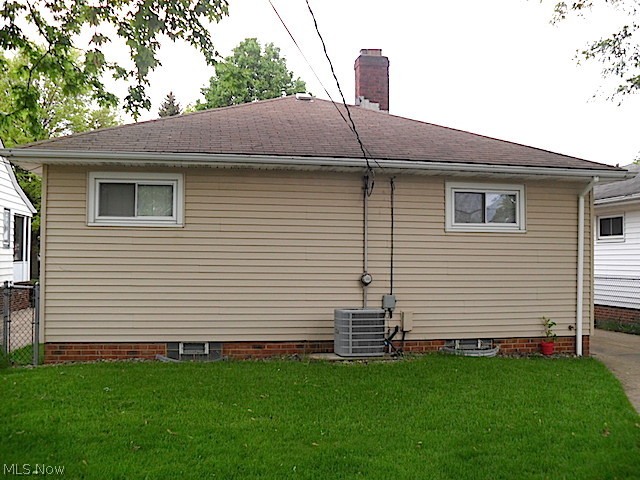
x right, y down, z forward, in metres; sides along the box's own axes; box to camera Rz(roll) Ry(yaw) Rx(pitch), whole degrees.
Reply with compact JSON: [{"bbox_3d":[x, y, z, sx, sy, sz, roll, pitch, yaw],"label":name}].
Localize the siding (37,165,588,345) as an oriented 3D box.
[{"bbox_3d":[0.252,0.249,9.644,8.284,2.427,0.176,1,-2,-10],"label":"siding"}]

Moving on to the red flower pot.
[{"bbox_3d":[3.510,1.677,9.967,0.208,0.191,0.208,1,-2,0],"label":"red flower pot"}]

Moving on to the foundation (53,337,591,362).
[{"bbox_3d":[0.238,1.612,9.649,8.150,0.300,0.216,1,-2,-10],"label":"foundation"}]

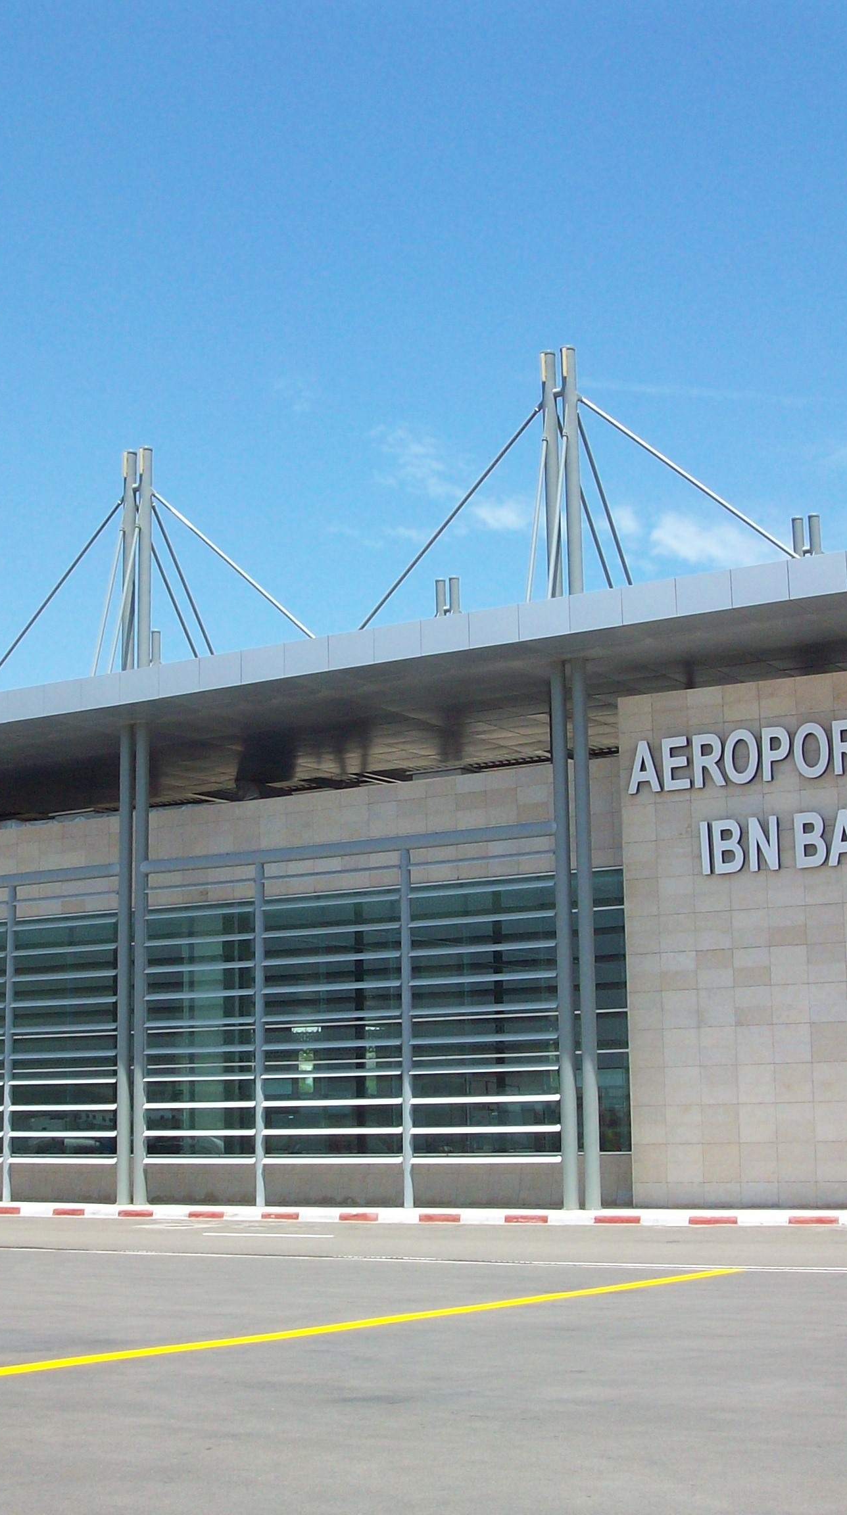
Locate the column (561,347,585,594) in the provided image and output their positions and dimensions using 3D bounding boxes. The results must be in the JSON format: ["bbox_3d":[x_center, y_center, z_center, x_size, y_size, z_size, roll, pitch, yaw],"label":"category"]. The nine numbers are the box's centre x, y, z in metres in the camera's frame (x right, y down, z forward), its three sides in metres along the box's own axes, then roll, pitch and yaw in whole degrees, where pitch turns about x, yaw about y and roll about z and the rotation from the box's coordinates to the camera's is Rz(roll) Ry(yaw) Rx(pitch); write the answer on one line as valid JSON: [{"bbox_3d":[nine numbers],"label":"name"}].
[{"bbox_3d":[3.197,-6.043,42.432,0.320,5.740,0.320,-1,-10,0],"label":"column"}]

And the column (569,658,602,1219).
[{"bbox_3d":[3.341,3.514,40.856,0.310,11.386,0.310,-7,-12,31],"label":"column"}]

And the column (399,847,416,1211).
[{"bbox_3d":[-0.366,5.820,42.543,0.200,7.640,0.200,-7,-12,30],"label":"column"}]

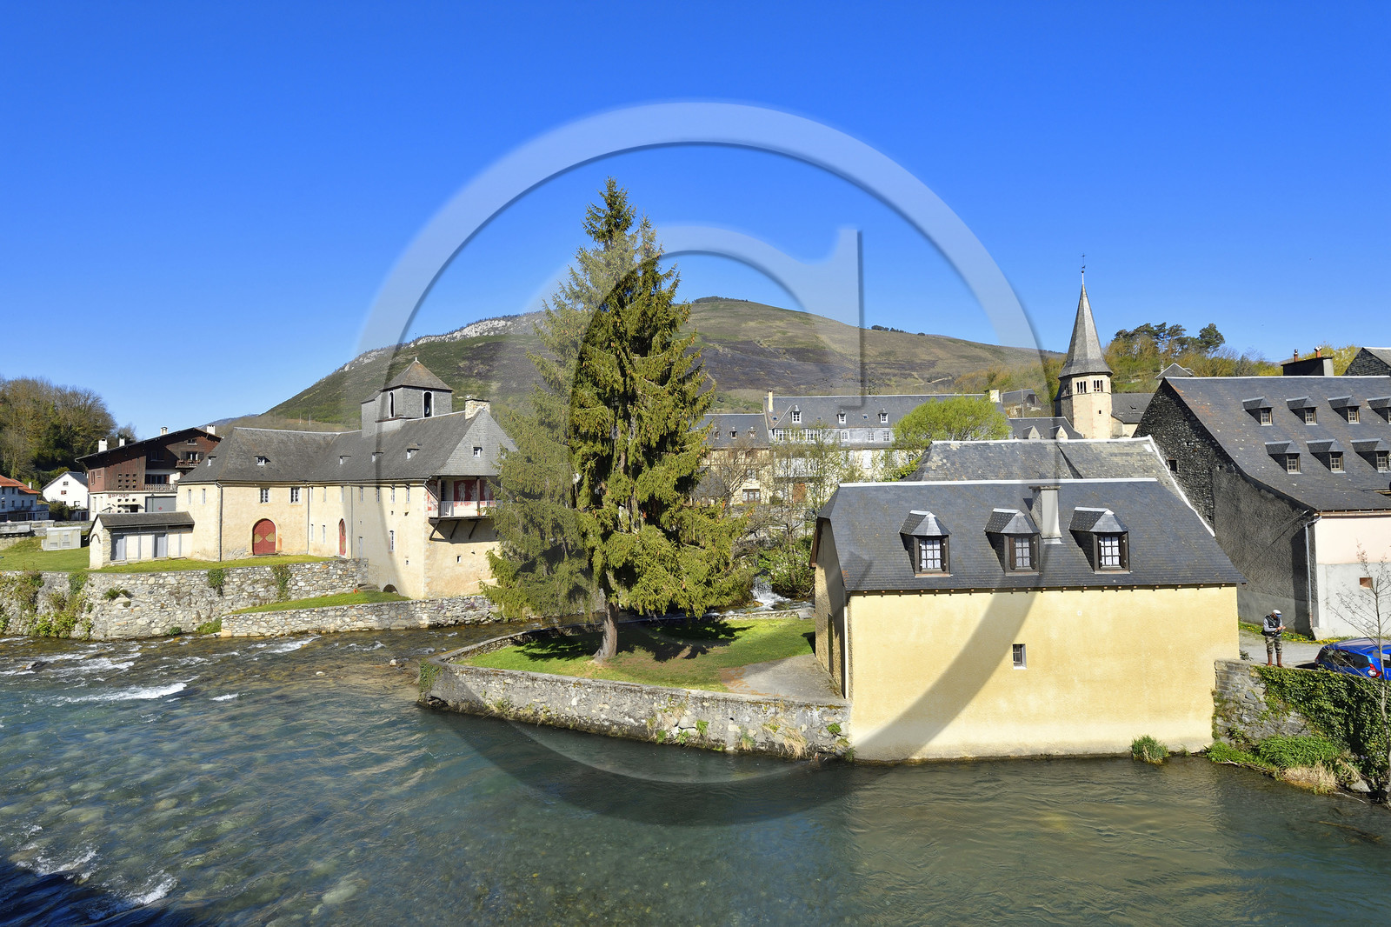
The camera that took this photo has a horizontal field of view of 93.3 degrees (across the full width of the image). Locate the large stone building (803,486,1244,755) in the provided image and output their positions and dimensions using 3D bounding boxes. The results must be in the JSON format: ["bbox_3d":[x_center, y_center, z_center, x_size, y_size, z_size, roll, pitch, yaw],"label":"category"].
[{"bbox_3d":[10.690,4.923,23.094,12.400,8.680,5.700,-1,-2,-2],"label":"large stone building"}]

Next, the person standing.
[{"bbox_3d":[17.610,5.326,20.000,0.520,1.710,0.420,0,-2,-7],"label":"person standing"}]

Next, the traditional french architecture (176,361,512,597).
[{"bbox_3d":[-26.146,0.461,50.674,25.600,17.300,17.200,-2,-2,40],"label":"traditional french architecture"}]

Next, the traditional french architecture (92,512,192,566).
[{"bbox_3d":[-36.809,5.009,43.750,2.670,3.450,4.800,-2,-3,31],"label":"traditional french architecture"}]

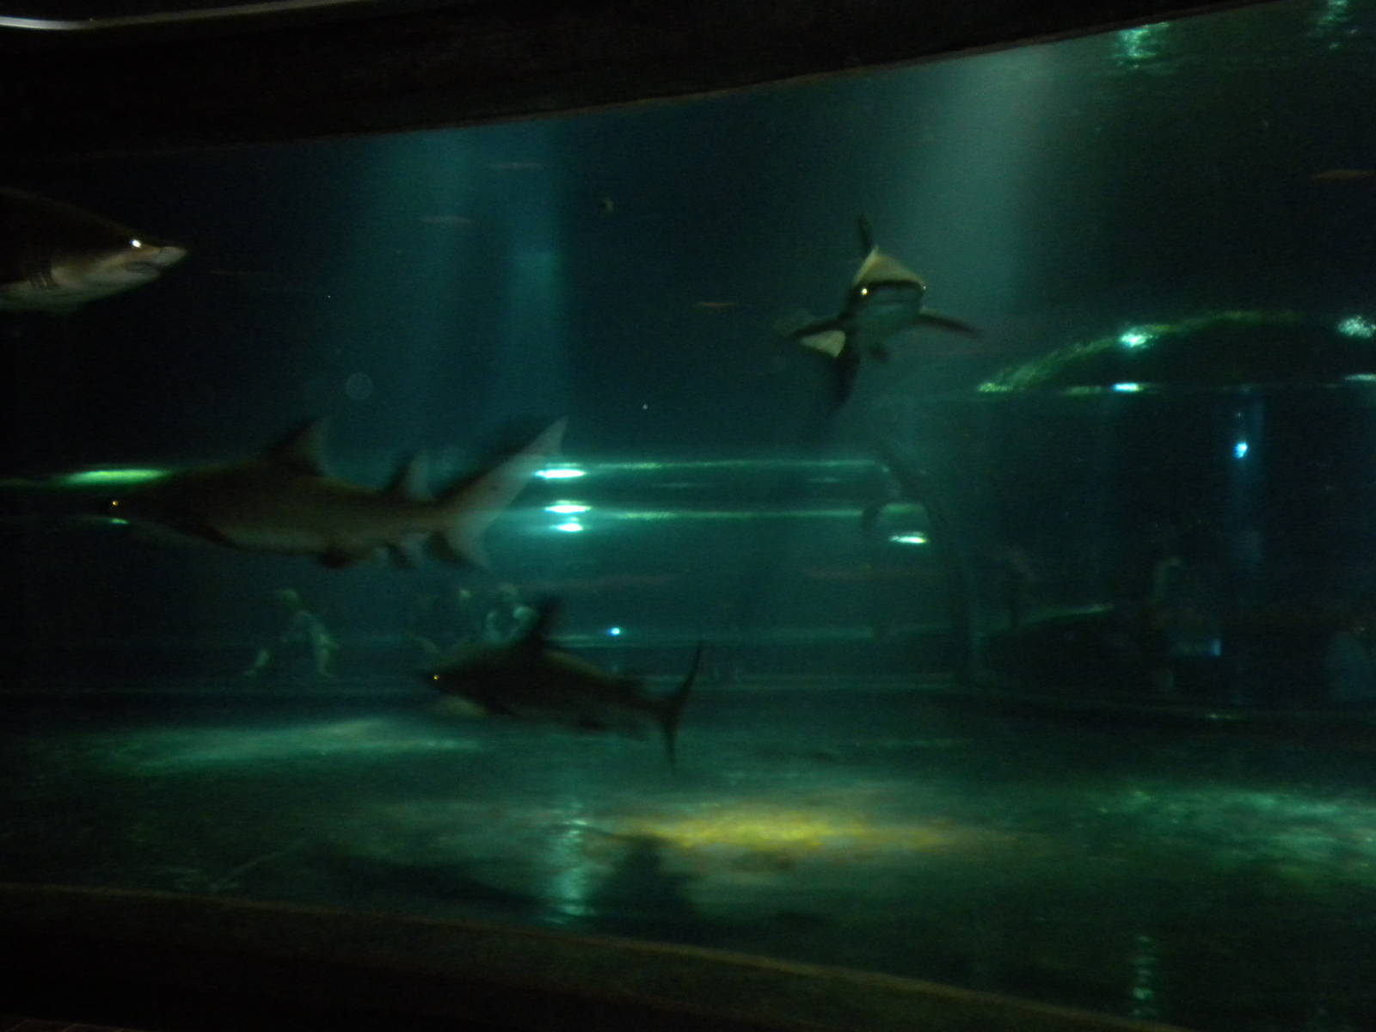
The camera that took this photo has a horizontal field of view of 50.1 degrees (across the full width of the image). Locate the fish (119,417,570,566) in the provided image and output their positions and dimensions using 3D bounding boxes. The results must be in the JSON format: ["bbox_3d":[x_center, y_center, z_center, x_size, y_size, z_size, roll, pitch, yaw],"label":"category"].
[{"bbox_3d":[-1.720,-0.110,7.000,2.300,0.700,0.680,0,1,7],"label":"fish"}]

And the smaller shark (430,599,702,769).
[{"bbox_3d":[-0.640,0.730,6.900,1.750,0.670,0.650,0,1,35],"label":"smaller shark"}]

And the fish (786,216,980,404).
[{"bbox_3d":[0.830,-0.940,6.600,0.820,0.740,1.700,-3,1,-4],"label":"fish"}]

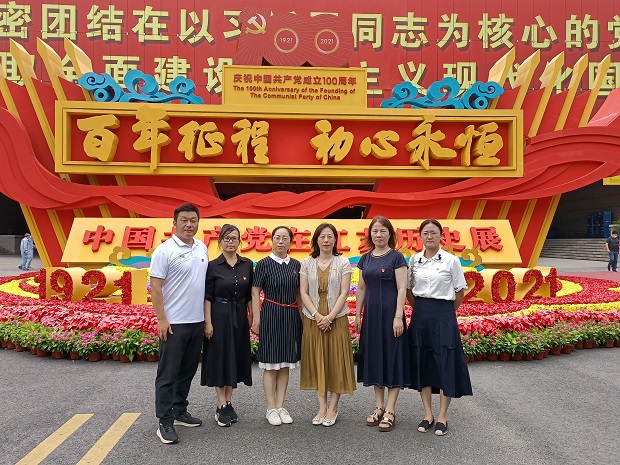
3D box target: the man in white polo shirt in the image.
[{"bbox_3d":[-0.984,0.645,4.050,0.470,1.745,0.420,0,-1,-21],"label":"man in white polo shirt"}]

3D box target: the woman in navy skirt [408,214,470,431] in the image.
[{"bbox_3d":[1.002,0.706,4.140,0.490,1.625,0.360,0,-1,19],"label":"woman in navy skirt"}]

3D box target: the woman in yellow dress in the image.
[{"bbox_3d":[0.149,0.720,4.320,0.450,1.600,0.340,0,-1,2],"label":"woman in yellow dress"}]

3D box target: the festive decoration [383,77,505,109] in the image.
[{"bbox_3d":[3.773,-3.958,15.300,3.450,0.870,0.550,0,-1,-4],"label":"festive decoration"}]

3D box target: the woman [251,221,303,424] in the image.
[{"bbox_3d":[-0.265,0.735,4.320,0.420,1.570,0.320,0,-1,-7],"label":"woman"}]

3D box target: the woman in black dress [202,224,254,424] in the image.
[{"bbox_3d":[-0.667,0.728,4.320,0.430,1.585,0.330,0,-1,-16],"label":"woman in black dress"}]

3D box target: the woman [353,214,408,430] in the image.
[{"bbox_3d":[0.567,0.697,4.230,0.440,1.645,0.340,0,-1,10],"label":"woman"}]

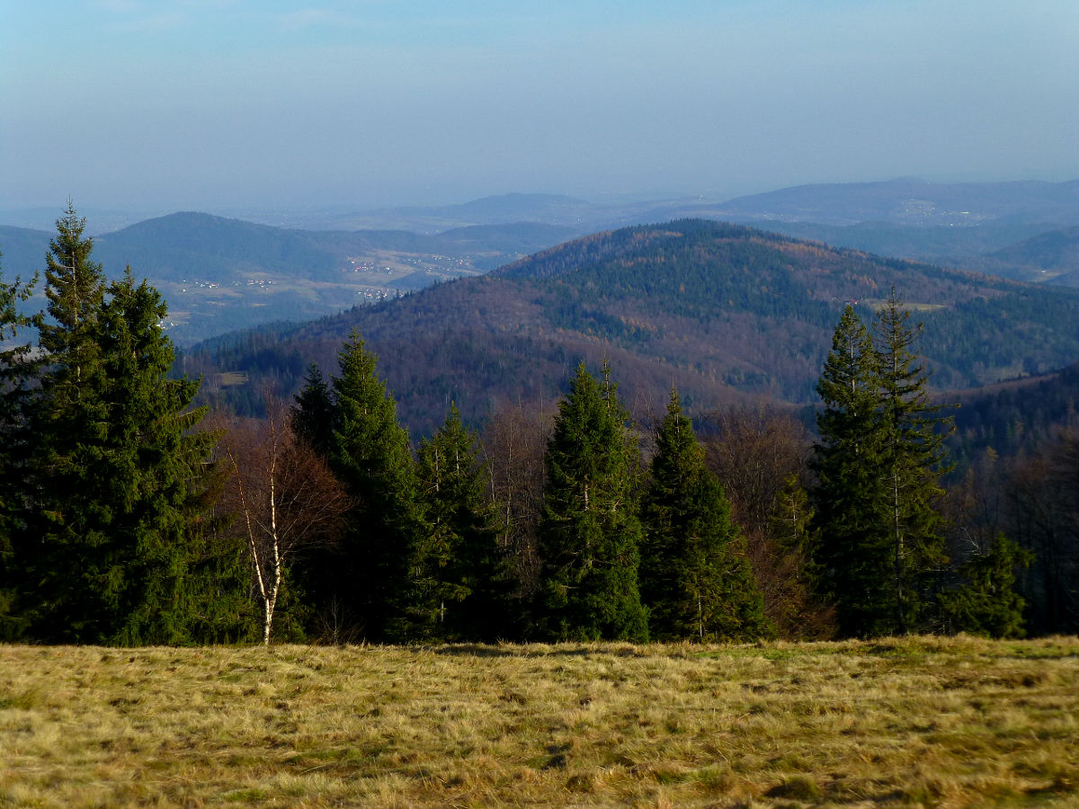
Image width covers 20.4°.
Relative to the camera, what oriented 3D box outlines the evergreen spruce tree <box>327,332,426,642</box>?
[{"bbox_3d":[-5.035,2.580,92.828,3.070,9.710,3.200,0,4,0],"label":"evergreen spruce tree"}]

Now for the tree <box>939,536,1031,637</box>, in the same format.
[{"bbox_3d":[13.551,5.554,90.827,2.730,3.220,2.700,0,4,0],"label":"tree"}]

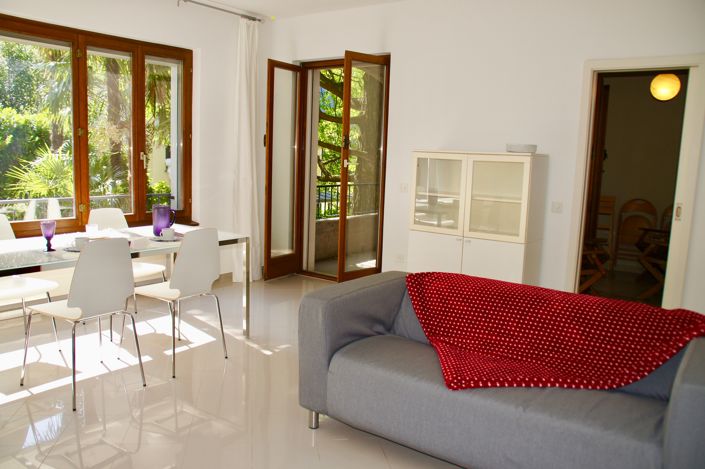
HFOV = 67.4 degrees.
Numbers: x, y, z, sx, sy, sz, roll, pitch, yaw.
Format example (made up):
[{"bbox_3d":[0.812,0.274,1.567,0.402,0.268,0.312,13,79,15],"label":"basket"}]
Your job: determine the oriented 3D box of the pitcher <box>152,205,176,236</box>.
[{"bbox_3d":[-1.338,-0.099,3.755,0.165,0.215,0.125,2,8,0],"label":"pitcher"}]

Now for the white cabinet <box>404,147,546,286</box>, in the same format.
[{"bbox_3d":[1.003,0.044,4.393,0.985,1.400,0.450,7,10,33],"label":"white cabinet"}]

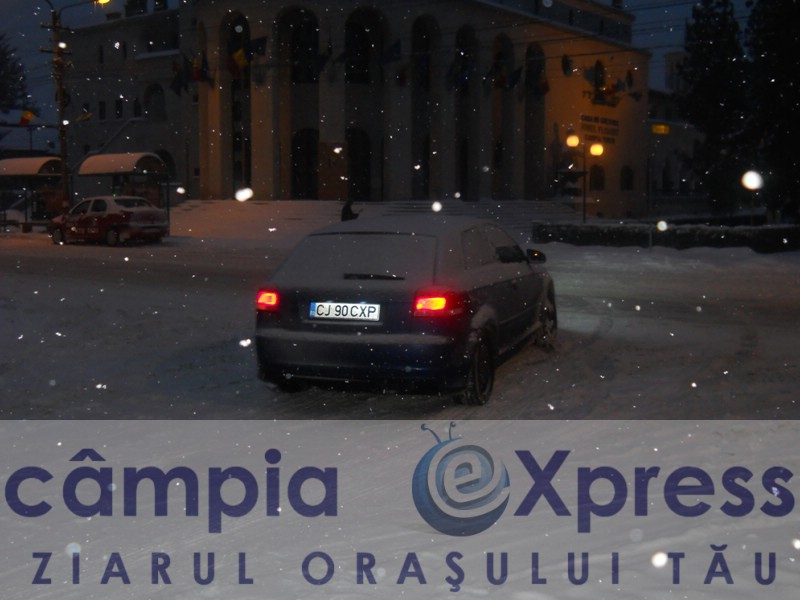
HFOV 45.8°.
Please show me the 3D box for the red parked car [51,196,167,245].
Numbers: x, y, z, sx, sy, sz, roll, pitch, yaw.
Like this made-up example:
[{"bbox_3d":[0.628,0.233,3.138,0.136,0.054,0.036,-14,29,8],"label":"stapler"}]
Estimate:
[{"bbox_3d":[-9.137,-2.488,29.531,4.250,1.530,1.740,4,7,34],"label":"red parked car"}]

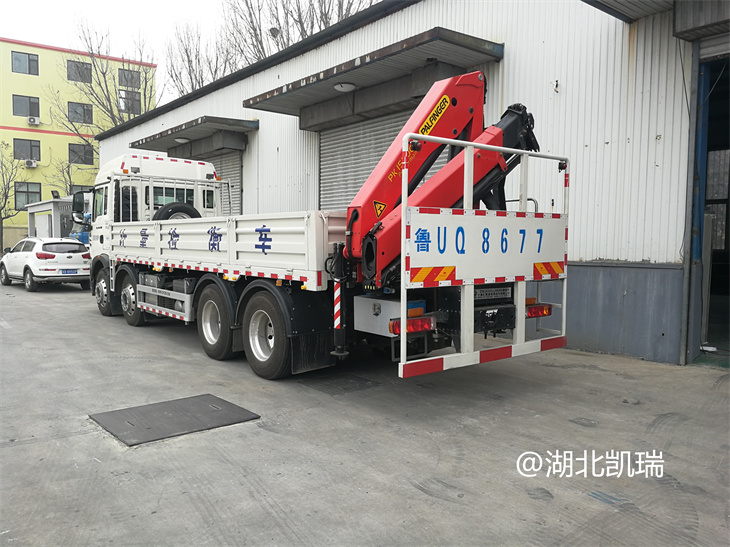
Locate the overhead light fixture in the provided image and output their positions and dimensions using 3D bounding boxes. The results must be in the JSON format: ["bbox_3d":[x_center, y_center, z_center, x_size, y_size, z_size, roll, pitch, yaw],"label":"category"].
[{"bbox_3d":[-0.385,-3.650,11.234,0.420,0.125,0.420,0,3,0],"label":"overhead light fixture"}]

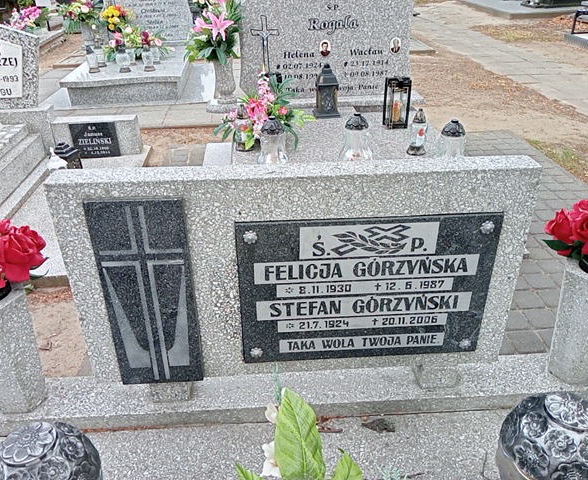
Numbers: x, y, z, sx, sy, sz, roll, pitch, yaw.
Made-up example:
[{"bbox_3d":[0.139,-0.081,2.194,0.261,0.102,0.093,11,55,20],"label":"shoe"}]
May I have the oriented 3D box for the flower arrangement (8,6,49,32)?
[{"bbox_3d":[-3.291,-2.734,6.431,0.450,0.340,0.340,-2,29,-3],"label":"flower arrangement"}]

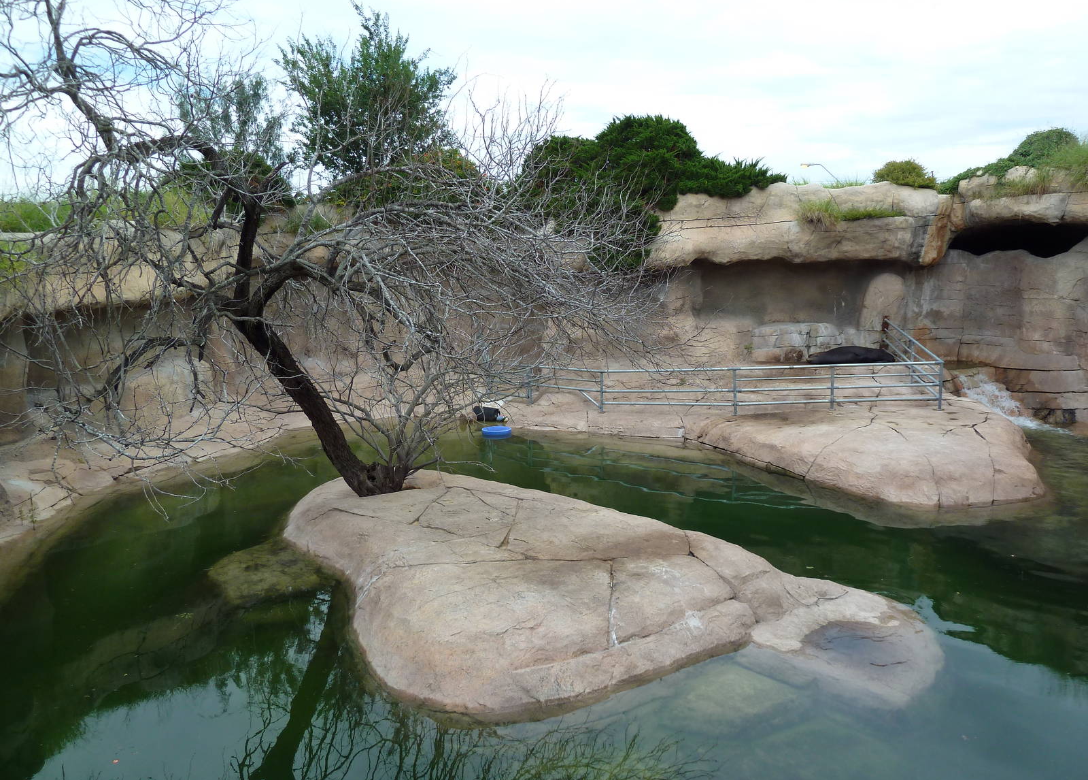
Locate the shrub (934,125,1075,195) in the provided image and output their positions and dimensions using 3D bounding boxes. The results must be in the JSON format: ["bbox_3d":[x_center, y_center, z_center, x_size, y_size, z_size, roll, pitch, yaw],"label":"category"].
[{"bbox_3d":[11.448,-5.635,19.400,3.300,1.550,1.800,-1,7,0],"label":"shrub"}]

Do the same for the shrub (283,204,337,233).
[{"bbox_3d":[-6.438,-4.685,21.600,1.450,0.850,1.100,-1,7,0],"label":"shrub"}]

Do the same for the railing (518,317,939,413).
[{"bbox_3d":[3.710,-0.555,18.572,9.300,2.000,4.200,0,7,10],"label":"railing"}]

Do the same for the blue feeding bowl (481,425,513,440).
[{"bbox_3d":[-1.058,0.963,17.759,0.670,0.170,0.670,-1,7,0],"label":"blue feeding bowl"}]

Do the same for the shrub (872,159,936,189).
[{"bbox_3d":[9.884,-5.900,21.600,1.650,0.850,1.350,-1,7,0],"label":"shrub"}]

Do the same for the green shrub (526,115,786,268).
[{"bbox_3d":[3.158,-5.584,22.200,6.900,4.100,3.300,0,7,8],"label":"green shrub"}]

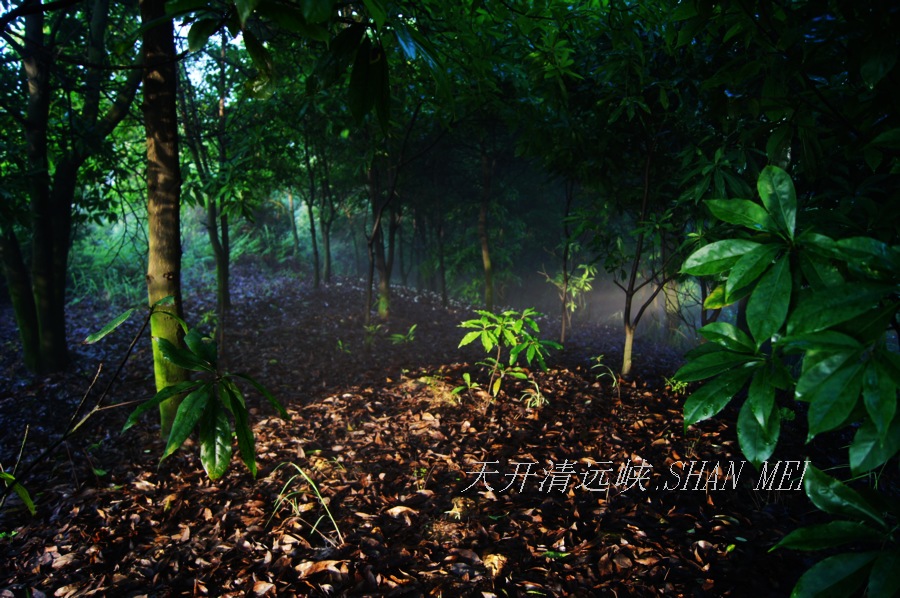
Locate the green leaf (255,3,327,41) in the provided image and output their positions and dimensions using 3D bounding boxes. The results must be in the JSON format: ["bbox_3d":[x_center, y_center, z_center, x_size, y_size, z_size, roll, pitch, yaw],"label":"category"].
[{"bbox_3d":[-0.306,-0.531,1.300,0.143,0.081,0.060,0,5,0],"label":"green leaf"}]

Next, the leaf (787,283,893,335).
[{"bbox_3d":[0.667,0.016,1.150,0.186,0.089,0.070,0,5,0],"label":"leaf"}]

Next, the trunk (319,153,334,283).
[{"bbox_3d":[-2.473,-1.632,13.500,0.280,2.650,0.250,0,5,0],"label":"trunk"}]

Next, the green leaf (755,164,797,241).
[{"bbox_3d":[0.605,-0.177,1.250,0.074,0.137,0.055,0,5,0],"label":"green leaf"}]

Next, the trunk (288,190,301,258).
[{"bbox_3d":[-4.151,-1.989,18.000,0.180,1.815,0.170,0,5,0],"label":"trunk"}]

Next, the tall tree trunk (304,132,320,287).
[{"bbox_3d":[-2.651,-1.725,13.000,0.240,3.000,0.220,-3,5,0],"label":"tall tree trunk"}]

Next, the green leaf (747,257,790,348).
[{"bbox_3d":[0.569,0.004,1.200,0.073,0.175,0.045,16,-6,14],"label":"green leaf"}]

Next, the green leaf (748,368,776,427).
[{"bbox_3d":[0.578,0.186,1.250,0.056,0.122,0.050,0,5,0],"label":"green leaf"}]

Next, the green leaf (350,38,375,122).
[{"bbox_3d":[-0.184,-0.458,1.400,0.055,0.175,0.045,0,5,0],"label":"green leaf"}]

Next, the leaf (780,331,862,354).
[{"bbox_3d":[0.661,0.077,1.200,0.148,0.045,0.070,1,5,6],"label":"leaf"}]

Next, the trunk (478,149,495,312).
[{"bbox_3d":[0.557,-1.046,10.300,0.210,2.505,0.200,0,5,0],"label":"trunk"}]

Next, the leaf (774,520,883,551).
[{"bbox_3d":[0.646,0.403,1.150,0.180,0.055,0.070,1,5,6],"label":"leaf"}]

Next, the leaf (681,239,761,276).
[{"bbox_3d":[0.489,-0.075,1.220,0.145,0.069,0.060,0,5,0],"label":"leaf"}]

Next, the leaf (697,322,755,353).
[{"bbox_3d":[0.523,0.073,1.280,0.112,0.053,0.070,1,5,6],"label":"leaf"}]

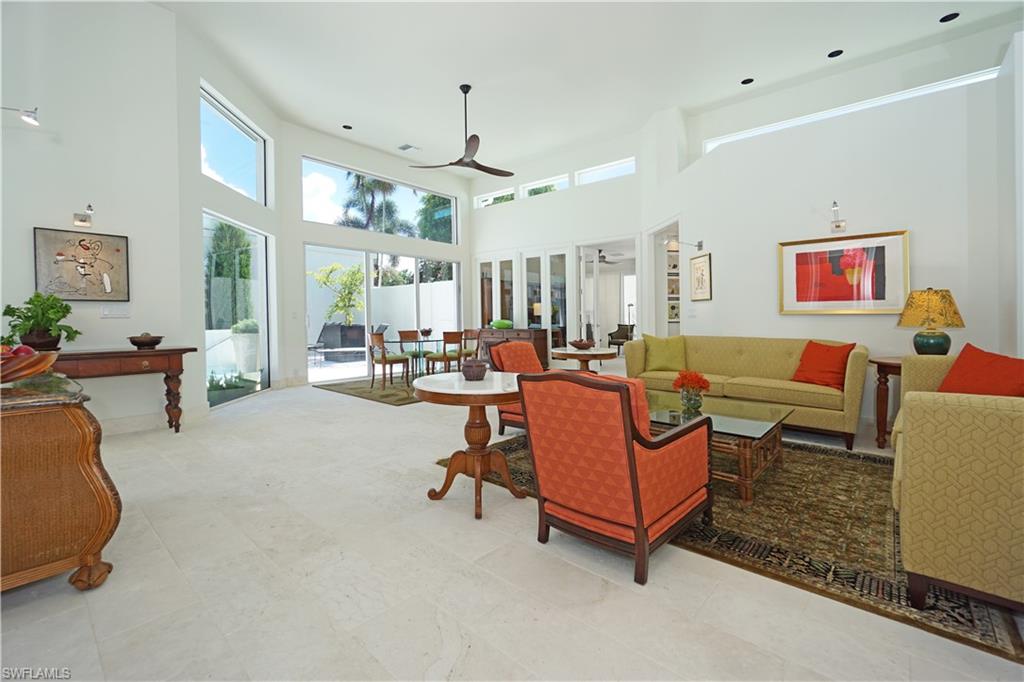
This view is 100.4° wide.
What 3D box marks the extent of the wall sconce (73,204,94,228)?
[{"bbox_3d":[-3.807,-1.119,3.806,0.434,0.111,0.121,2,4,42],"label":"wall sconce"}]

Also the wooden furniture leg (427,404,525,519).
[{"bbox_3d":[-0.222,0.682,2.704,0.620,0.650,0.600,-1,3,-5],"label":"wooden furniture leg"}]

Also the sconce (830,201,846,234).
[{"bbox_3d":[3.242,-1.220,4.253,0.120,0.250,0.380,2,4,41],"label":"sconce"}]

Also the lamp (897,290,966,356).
[{"bbox_3d":[3.648,-0.153,3.718,0.430,0.610,0.430,2,4,41],"label":"lamp"}]

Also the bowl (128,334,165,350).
[{"bbox_3d":[-3.593,0.015,4.192,0.270,0.155,0.270,2,4,45],"label":"bowl"}]

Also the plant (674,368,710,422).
[{"bbox_3d":[1.418,0.383,3.370,0.290,0.335,0.290,2,4,41],"label":"plant"}]

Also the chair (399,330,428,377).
[{"bbox_3d":[-1.729,0.283,7.808,0.575,0.895,0.456,2,4,42],"label":"chair"}]

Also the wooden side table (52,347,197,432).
[{"bbox_3d":[-3.837,0.520,3.940,0.410,0.835,1.420,2,4,45],"label":"wooden side table"}]

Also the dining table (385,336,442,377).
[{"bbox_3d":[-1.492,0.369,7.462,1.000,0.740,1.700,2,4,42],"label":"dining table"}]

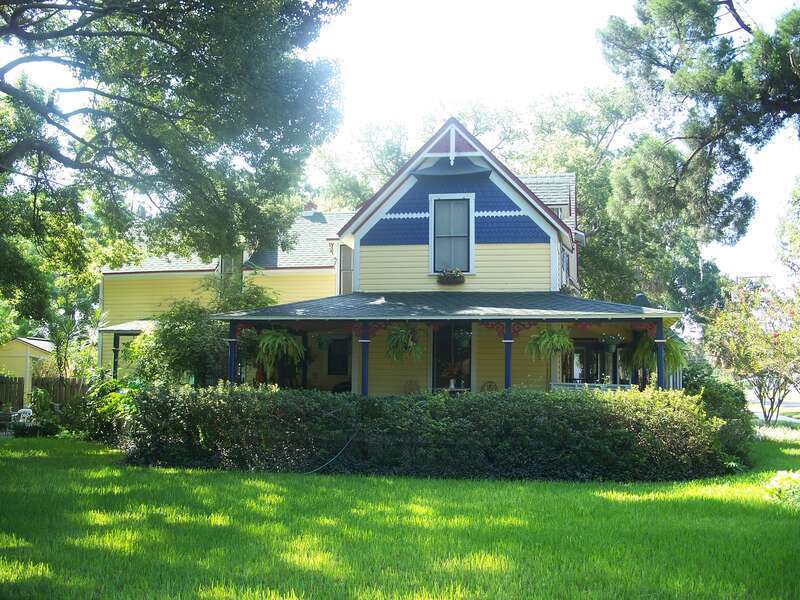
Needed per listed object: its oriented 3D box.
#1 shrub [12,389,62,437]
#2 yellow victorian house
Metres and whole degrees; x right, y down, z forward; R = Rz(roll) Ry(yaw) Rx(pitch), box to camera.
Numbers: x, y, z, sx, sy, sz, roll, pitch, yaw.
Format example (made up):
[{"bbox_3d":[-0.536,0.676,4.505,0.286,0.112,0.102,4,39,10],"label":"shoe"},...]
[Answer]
[{"bbox_3d":[-10.429,3.265,24.600,1.400,1.420,1.250,1,-6,0],"label":"shrub"},{"bbox_3d":[-1.646,0.146,24.921,17.700,7.800,13.700,-1,-6,11],"label":"yellow victorian house"}]

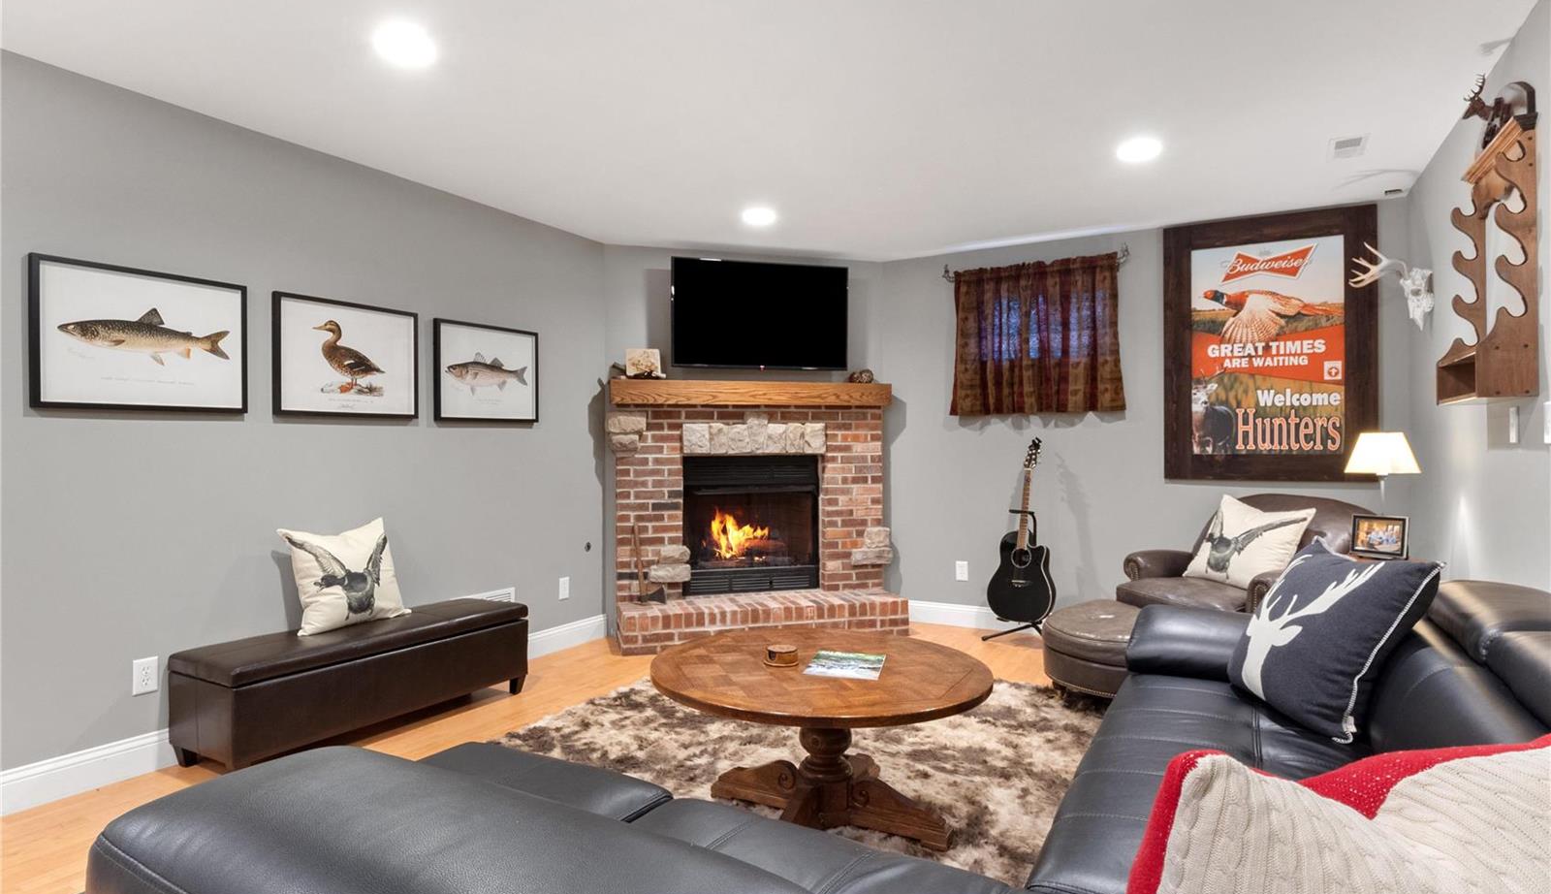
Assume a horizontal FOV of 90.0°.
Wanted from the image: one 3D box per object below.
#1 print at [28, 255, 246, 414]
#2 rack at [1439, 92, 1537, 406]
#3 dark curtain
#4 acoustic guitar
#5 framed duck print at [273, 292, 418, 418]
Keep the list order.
[{"bbox_3d":[-2.191,-0.367,2.706,0.027,0.483,0.622,0,0,31],"label":"print"},{"bbox_3d":[2.203,-0.576,2.421,0.129,0.868,0.525,0,0,31],"label":"rack"},{"bbox_3d":[1.537,-0.647,4.623,1.001,0.914,0.097,0,0,29],"label":"dark curtain"},{"bbox_3d":[1.468,0.539,4.539,0.428,1.186,0.321,0,0,33],"label":"acoustic guitar"},{"bbox_3d":[-1.824,-0.369,3.333,0.033,0.488,0.617,0,0,31],"label":"framed duck print"}]

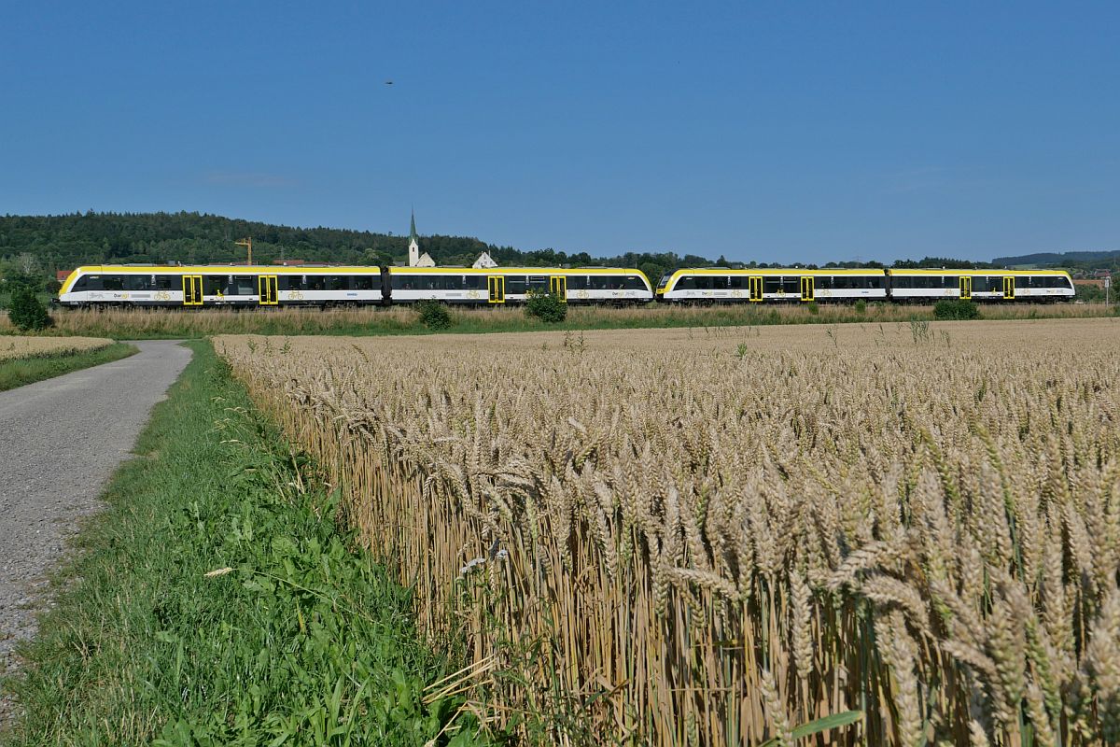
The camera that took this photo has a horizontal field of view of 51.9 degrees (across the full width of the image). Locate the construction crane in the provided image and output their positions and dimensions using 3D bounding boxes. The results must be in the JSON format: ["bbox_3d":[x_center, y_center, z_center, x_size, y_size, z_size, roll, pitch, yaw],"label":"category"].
[{"bbox_3d":[-150.500,-53.700,548.400,3.500,23.500,25.000,0,5,0],"label":"construction crane"}]

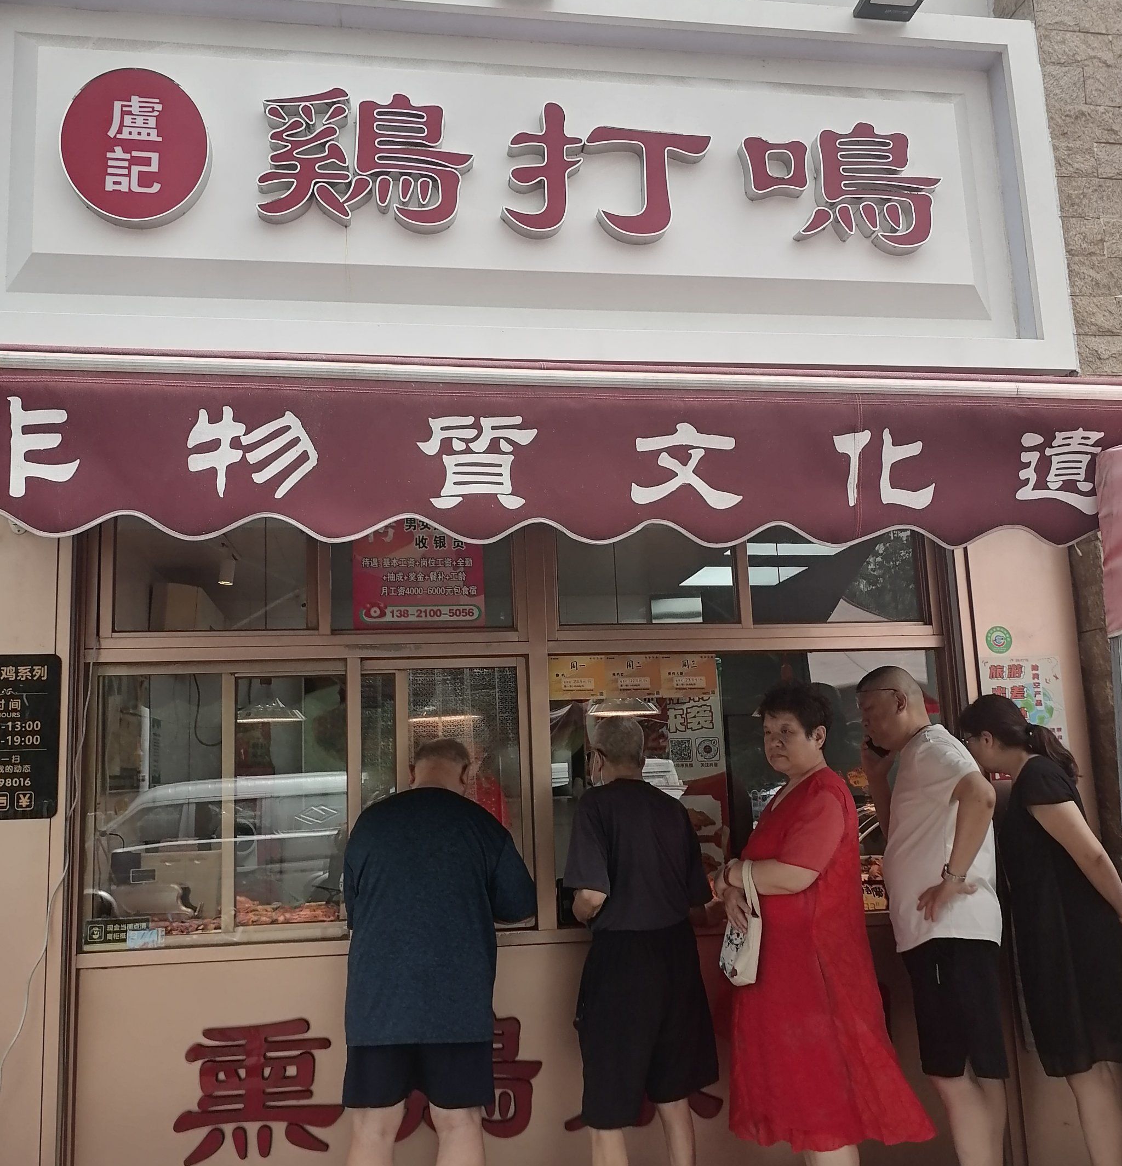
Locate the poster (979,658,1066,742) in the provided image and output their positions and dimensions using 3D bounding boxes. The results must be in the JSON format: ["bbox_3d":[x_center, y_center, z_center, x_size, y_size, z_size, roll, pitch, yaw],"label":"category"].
[{"bbox_3d":[1.607,0.467,4.025,0.300,0.420,0.010,-1,-10,-9],"label":"poster"}]

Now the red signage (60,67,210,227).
[{"bbox_3d":[-1.368,-1.402,3.767,0.465,0.530,0.065,-1,-10,-10],"label":"red signage"}]

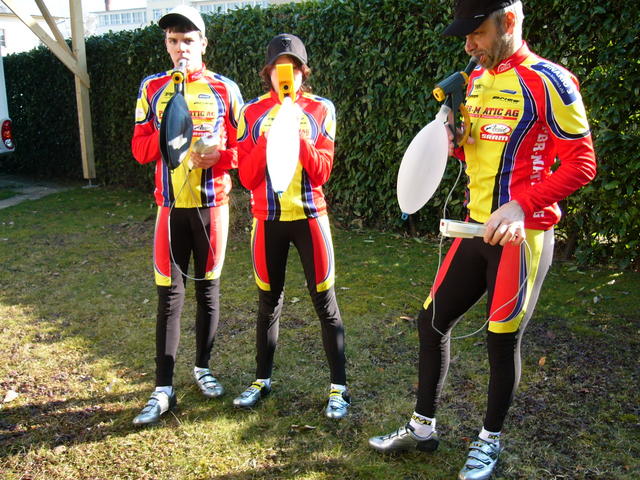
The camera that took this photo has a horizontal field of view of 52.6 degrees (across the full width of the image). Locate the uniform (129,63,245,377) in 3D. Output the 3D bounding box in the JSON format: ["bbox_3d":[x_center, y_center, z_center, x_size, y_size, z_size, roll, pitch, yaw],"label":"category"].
[{"bbox_3d":[-0.590,-0.036,2.908,0.490,1.430,0.380,-1,13,-3],"label":"uniform"}]

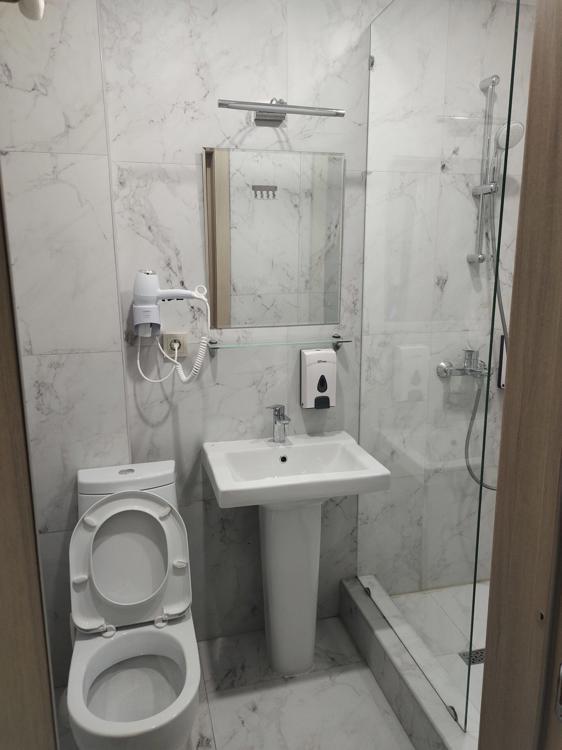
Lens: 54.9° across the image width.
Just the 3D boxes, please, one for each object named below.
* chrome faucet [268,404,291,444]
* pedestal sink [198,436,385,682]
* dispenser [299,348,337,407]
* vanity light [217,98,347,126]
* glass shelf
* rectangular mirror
[{"bbox_3d":[-0.004,0.190,1.962,0.066,0.149,0.125,-3,12,-14],"label":"chrome faucet"},{"bbox_3d":[0.038,0.687,1.960,0.554,0.825,0.430,-3,12,-14],"label":"pedestal sink"},{"bbox_3d":[0.141,0.018,2.019,0.115,0.218,0.105,-3,12,-14],"label":"dispenser"},{"bbox_3d":[-0.012,-0.857,1.762,0.410,0.065,0.175,-3,12,-14],"label":"vanity light"},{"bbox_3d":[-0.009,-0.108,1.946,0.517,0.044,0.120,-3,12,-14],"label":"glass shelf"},{"bbox_3d":[-0.014,-0.473,1.918,0.495,0.603,0.022,-3,12,-14],"label":"rectangular mirror"}]

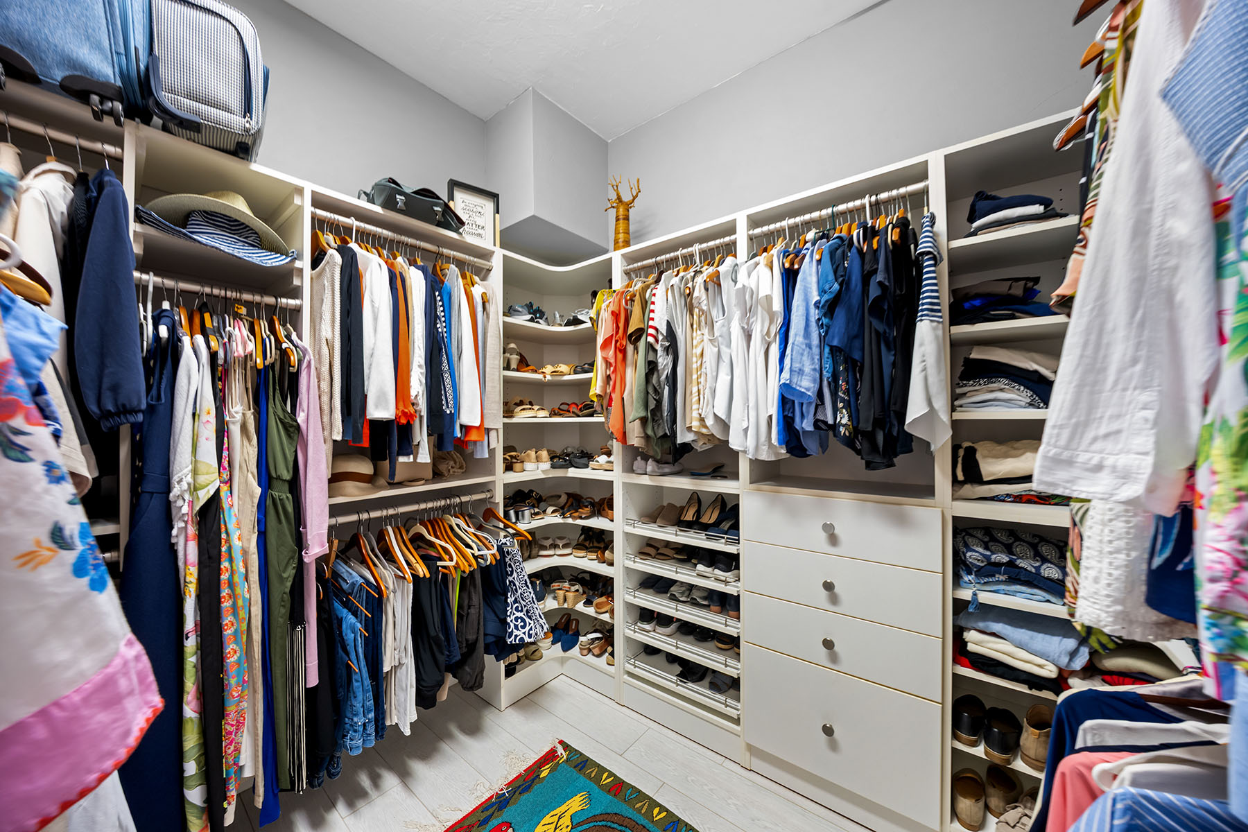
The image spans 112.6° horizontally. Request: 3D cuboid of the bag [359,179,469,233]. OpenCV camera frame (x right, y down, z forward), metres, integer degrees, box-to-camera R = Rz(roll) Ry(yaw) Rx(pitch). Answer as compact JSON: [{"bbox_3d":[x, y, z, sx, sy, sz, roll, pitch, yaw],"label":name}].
[{"bbox_3d":[-0.859,-0.863,1.710,0.175,0.168,0.385,-1,-1,41],"label":"bag"}]

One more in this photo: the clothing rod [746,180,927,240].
[{"bbox_3d":[0.733,-0.721,1.473,0.570,0.032,0.030,-1,-1,38],"label":"clothing rod"}]

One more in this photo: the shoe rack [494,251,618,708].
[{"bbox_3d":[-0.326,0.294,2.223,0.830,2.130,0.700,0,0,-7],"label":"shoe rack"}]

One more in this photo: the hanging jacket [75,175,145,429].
[{"bbox_3d":[-1.370,-0.312,1.104,0.460,0.697,0.130,-1,-1,42],"label":"hanging jacket"}]

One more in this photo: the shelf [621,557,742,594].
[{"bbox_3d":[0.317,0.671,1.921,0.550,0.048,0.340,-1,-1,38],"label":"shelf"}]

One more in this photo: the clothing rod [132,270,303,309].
[{"bbox_3d":[-1.218,-0.382,1.276,0.032,0.032,0.366,-1,-1,42],"label":"clothing rod"}]

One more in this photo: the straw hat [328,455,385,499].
[{"bbox_3d":[-1.082,0.219,1.606,0.340,0.120,0.340,-1,-1,42],"label":"straw hat"}]

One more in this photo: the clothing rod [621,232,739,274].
[{"bbox_3d":[0.239,-0.711,1.833,0.567,0.032,0.032,-1,-1,37],"label":"clothing rod"}]

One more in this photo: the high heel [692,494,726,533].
[{"bbox_3d":[0.397,0.444,1.907,0.080,0.140,0.230,-1,-1,38],"label":"high heel"}]

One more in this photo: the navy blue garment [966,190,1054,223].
[{"bbox_3d":[1.176,-0.614,1.284,0.190,0.085,0.260,-1,-1,37],"label":"navy blue garment"}]

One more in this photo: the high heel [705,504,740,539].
[{"bbox_3d":[0.452,0.451,1.817,0.083,0.130,0.230,-1,-1,38],"label":"high heel"}]

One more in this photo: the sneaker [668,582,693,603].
[{"bbox_3d":[0.309,0.787,1.970,0.095,0.105,0.260,-1,-1,38],"label":"sneaker"}]

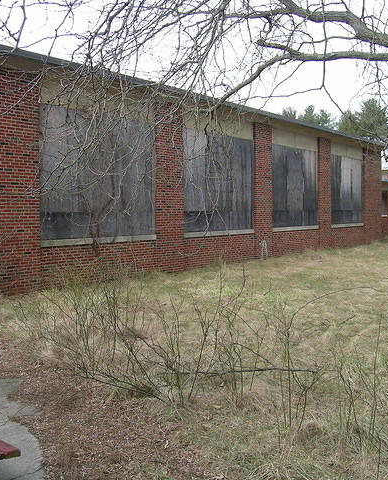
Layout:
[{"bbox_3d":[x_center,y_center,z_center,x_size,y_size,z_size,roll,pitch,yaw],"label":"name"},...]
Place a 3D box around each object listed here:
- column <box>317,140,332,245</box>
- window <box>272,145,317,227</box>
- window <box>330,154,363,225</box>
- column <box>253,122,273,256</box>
[{"bbox_3d":[5.524,-2.009,22.233,0.300,4.649,1.130,2,4,40],"label":"column"},{"bbox_3d":[4.007,-2.023,20.389,0.100,3.060,3.598,2,4,40],"label":"window"},{"bbox_3d":[7.111,-2.244,24.022,0.100,3.060,3.528,2,4,40],"label":"window"},{"bbox_3d":[2.381,-1.774,18.554,0.300,4.668,1.182,2,4,40],"label":"column"}]

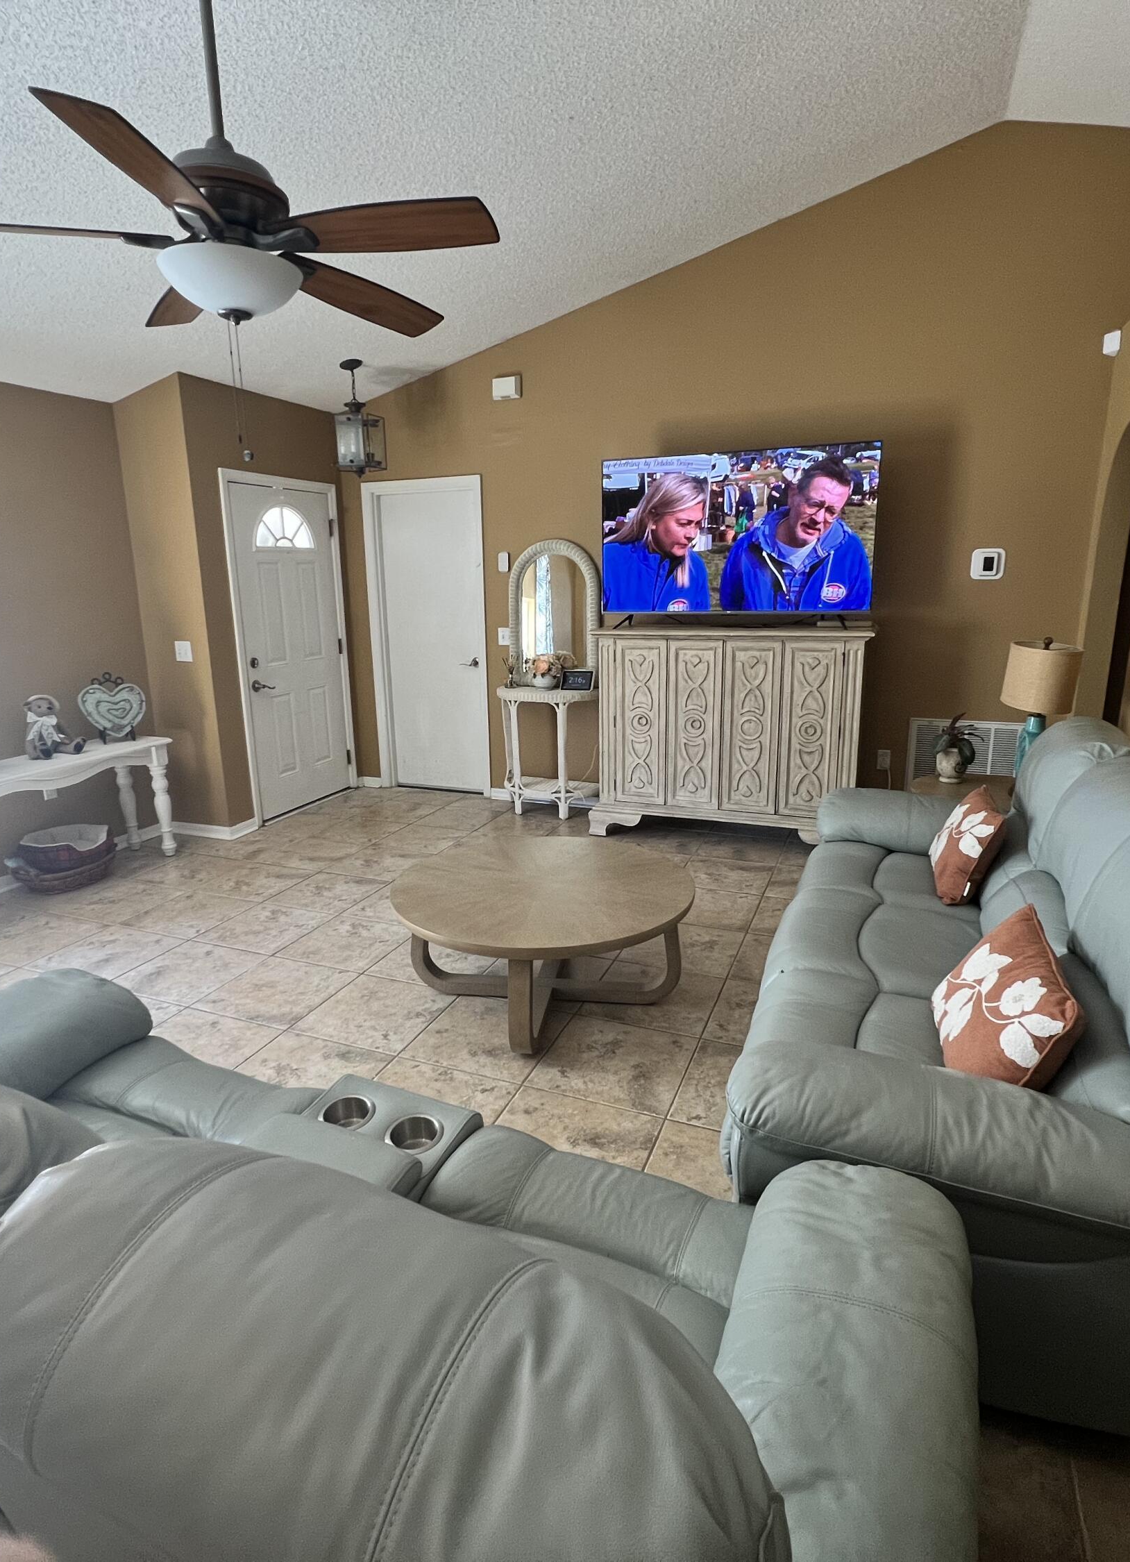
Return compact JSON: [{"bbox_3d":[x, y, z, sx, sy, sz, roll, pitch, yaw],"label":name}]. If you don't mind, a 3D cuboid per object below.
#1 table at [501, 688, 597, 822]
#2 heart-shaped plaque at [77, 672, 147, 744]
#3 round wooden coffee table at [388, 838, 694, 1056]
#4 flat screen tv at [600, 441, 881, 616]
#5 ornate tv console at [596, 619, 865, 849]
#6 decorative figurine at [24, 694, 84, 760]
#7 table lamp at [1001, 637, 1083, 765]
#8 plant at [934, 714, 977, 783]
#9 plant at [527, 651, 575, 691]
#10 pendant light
[{"bbox_3d":[-0.105,-0.191,5.039,0.690,0.810,0.350,5,15,21],"label":"table"},{"bbox_3d":[-2.407,-0.381,4.186,0.310,0.355,0.120,-9,16,-32],"label":"heart-shaped plaque"},{"bbox_3d":[-0.063,0.535,2.625,0.990,0.405,0.990,-1,13,0],"label":"round wooden coffee table"},{"bbox_3d":[0.893,-1.310,4.164,1.440,0.840,0.090,5,15,21],"label":"flat screen tv"},{"bbox_3d":[0.916,-0.244,4.411,1.475,1.182,0.460,5,15,21],"label":"ornate tv console"},{"bbox_3d":[-2.454,-0.258,3.709,0.210,0.285,0.190,4,14,22],"label":"decorative figurine"},{"bbox_3d":[2.007,-0.289,3.332,0.280,0.635,0.280,4,14,22],"label":"table lamp"},{"bbox_3d":[1.749,-0.147,3.483,0.180,0.300,0.190,4,14,22],"label":"plant"},{"bbox_3d":[-0.084,-0.691,4.891,0.260,0.230,0.220,5,15,21],"label":"plant"},{"bbox_3d":[-1.212,-2.095,4.568,0.210,0.640,0.210,5,15,21],"label":"pendant light"}]

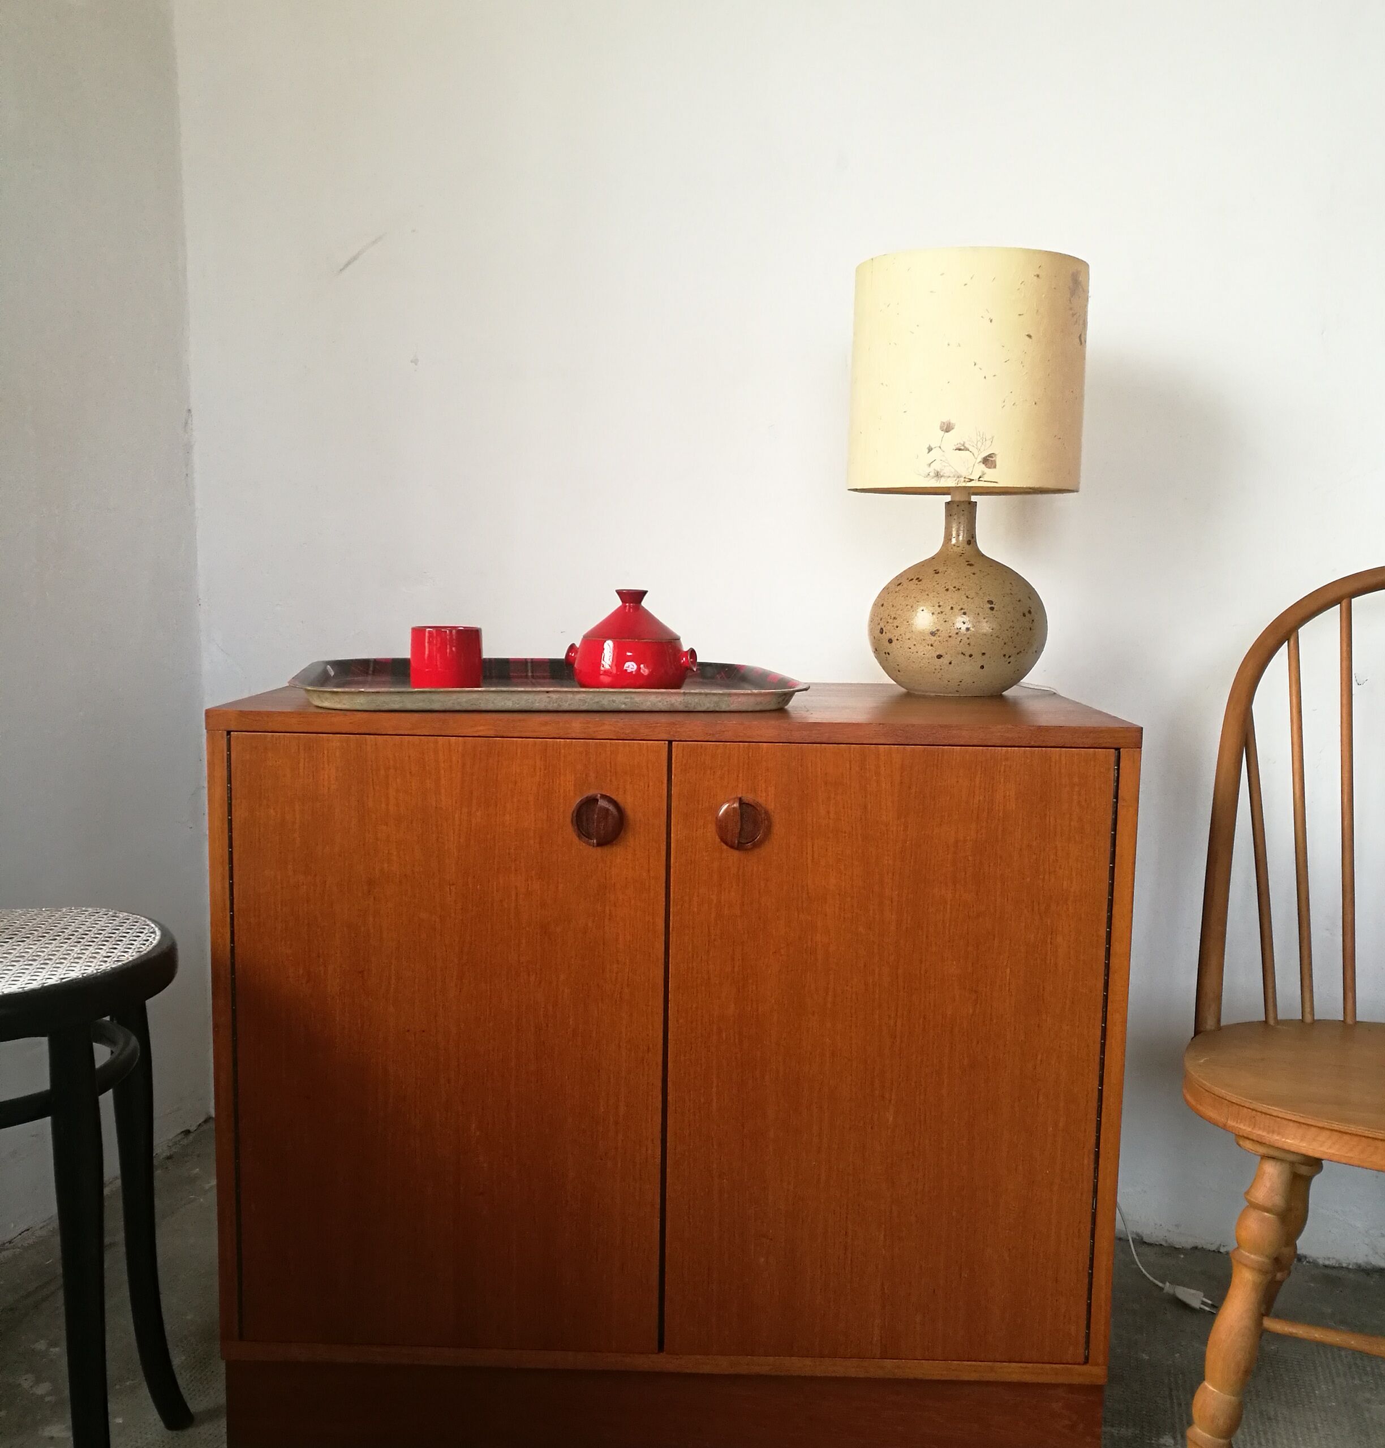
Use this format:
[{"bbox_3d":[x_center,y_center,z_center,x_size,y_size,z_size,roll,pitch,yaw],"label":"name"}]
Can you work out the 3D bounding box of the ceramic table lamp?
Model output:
[{"bbox_3d":[0.312,-0.276,1.639,0.259,0.482,0.259,1,7,1],"label":"ceramic table lamp"}]

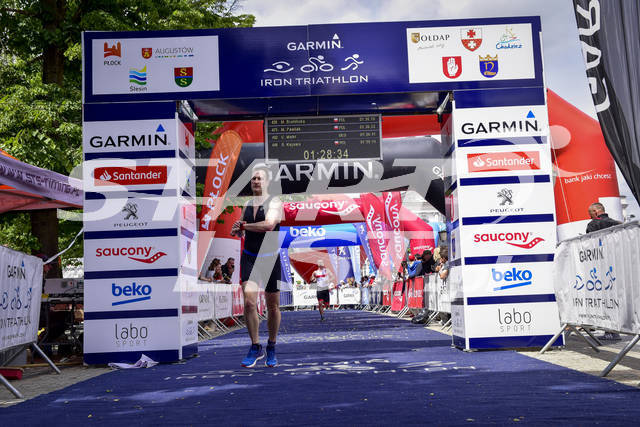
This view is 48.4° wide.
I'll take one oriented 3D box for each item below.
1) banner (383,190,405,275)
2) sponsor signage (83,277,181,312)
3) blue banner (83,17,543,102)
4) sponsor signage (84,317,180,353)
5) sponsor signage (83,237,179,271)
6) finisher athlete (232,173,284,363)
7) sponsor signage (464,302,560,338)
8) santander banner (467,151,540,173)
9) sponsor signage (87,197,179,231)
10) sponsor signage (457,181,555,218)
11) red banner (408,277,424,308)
[{"bbox_3d":[2.480,0.607,24.000,0.680,2.750,0.060,-2,-7,-1],"label":"banner"},{"bbox_3d":[-1.937,0.841,7.353,0.980,0.351,0.040,-2,-7,0],"label":"sponsor signage"},{"bbox_3d":[-0.070,-1.644,7.653,4.912,0.790,0.100,-2,-7,0],"label":"blue banner"},{"bbox_3d":[-1.948,1.260,7.351,0.970,0.345,0.040,-2,-7,-1],"label":"sponsor signage"},{"bbox_3d":[-1.979,0.427,7.451,0.970,0.345,0.040,-2,-7,-1],"label":"sponsor signage"},{"bbox_3d":[-0.580,0.494,6.568,0.500,1.800,0.450,-3,-7,11],"label":"finisher athlete"},{"bbox_3d":[1.997,1.098,7.314,0.980,0.335,0.040,-2,-7,0],"label":"sponsor signage"},{"bbox_3d":[1.971,-0.547,7.601,0.772,0.198,0.030,-2,-7,-1],"label":"santander banner"},{"bbox_3d":[-1.968,0.006,7.449,0.980,0.342,0.040,-2,-7,0],"label":"sponsor signage"},{"bbox_3d":[1.986,-0.140,7.552,0.970,0.345,0.040,-2,-7,-1],"label":"sponsor signage"},{"bbox_3d":[2.510,2.068,18.500,0.050,0.800,2.550,-2,-7,0],"label":"red banner"}]

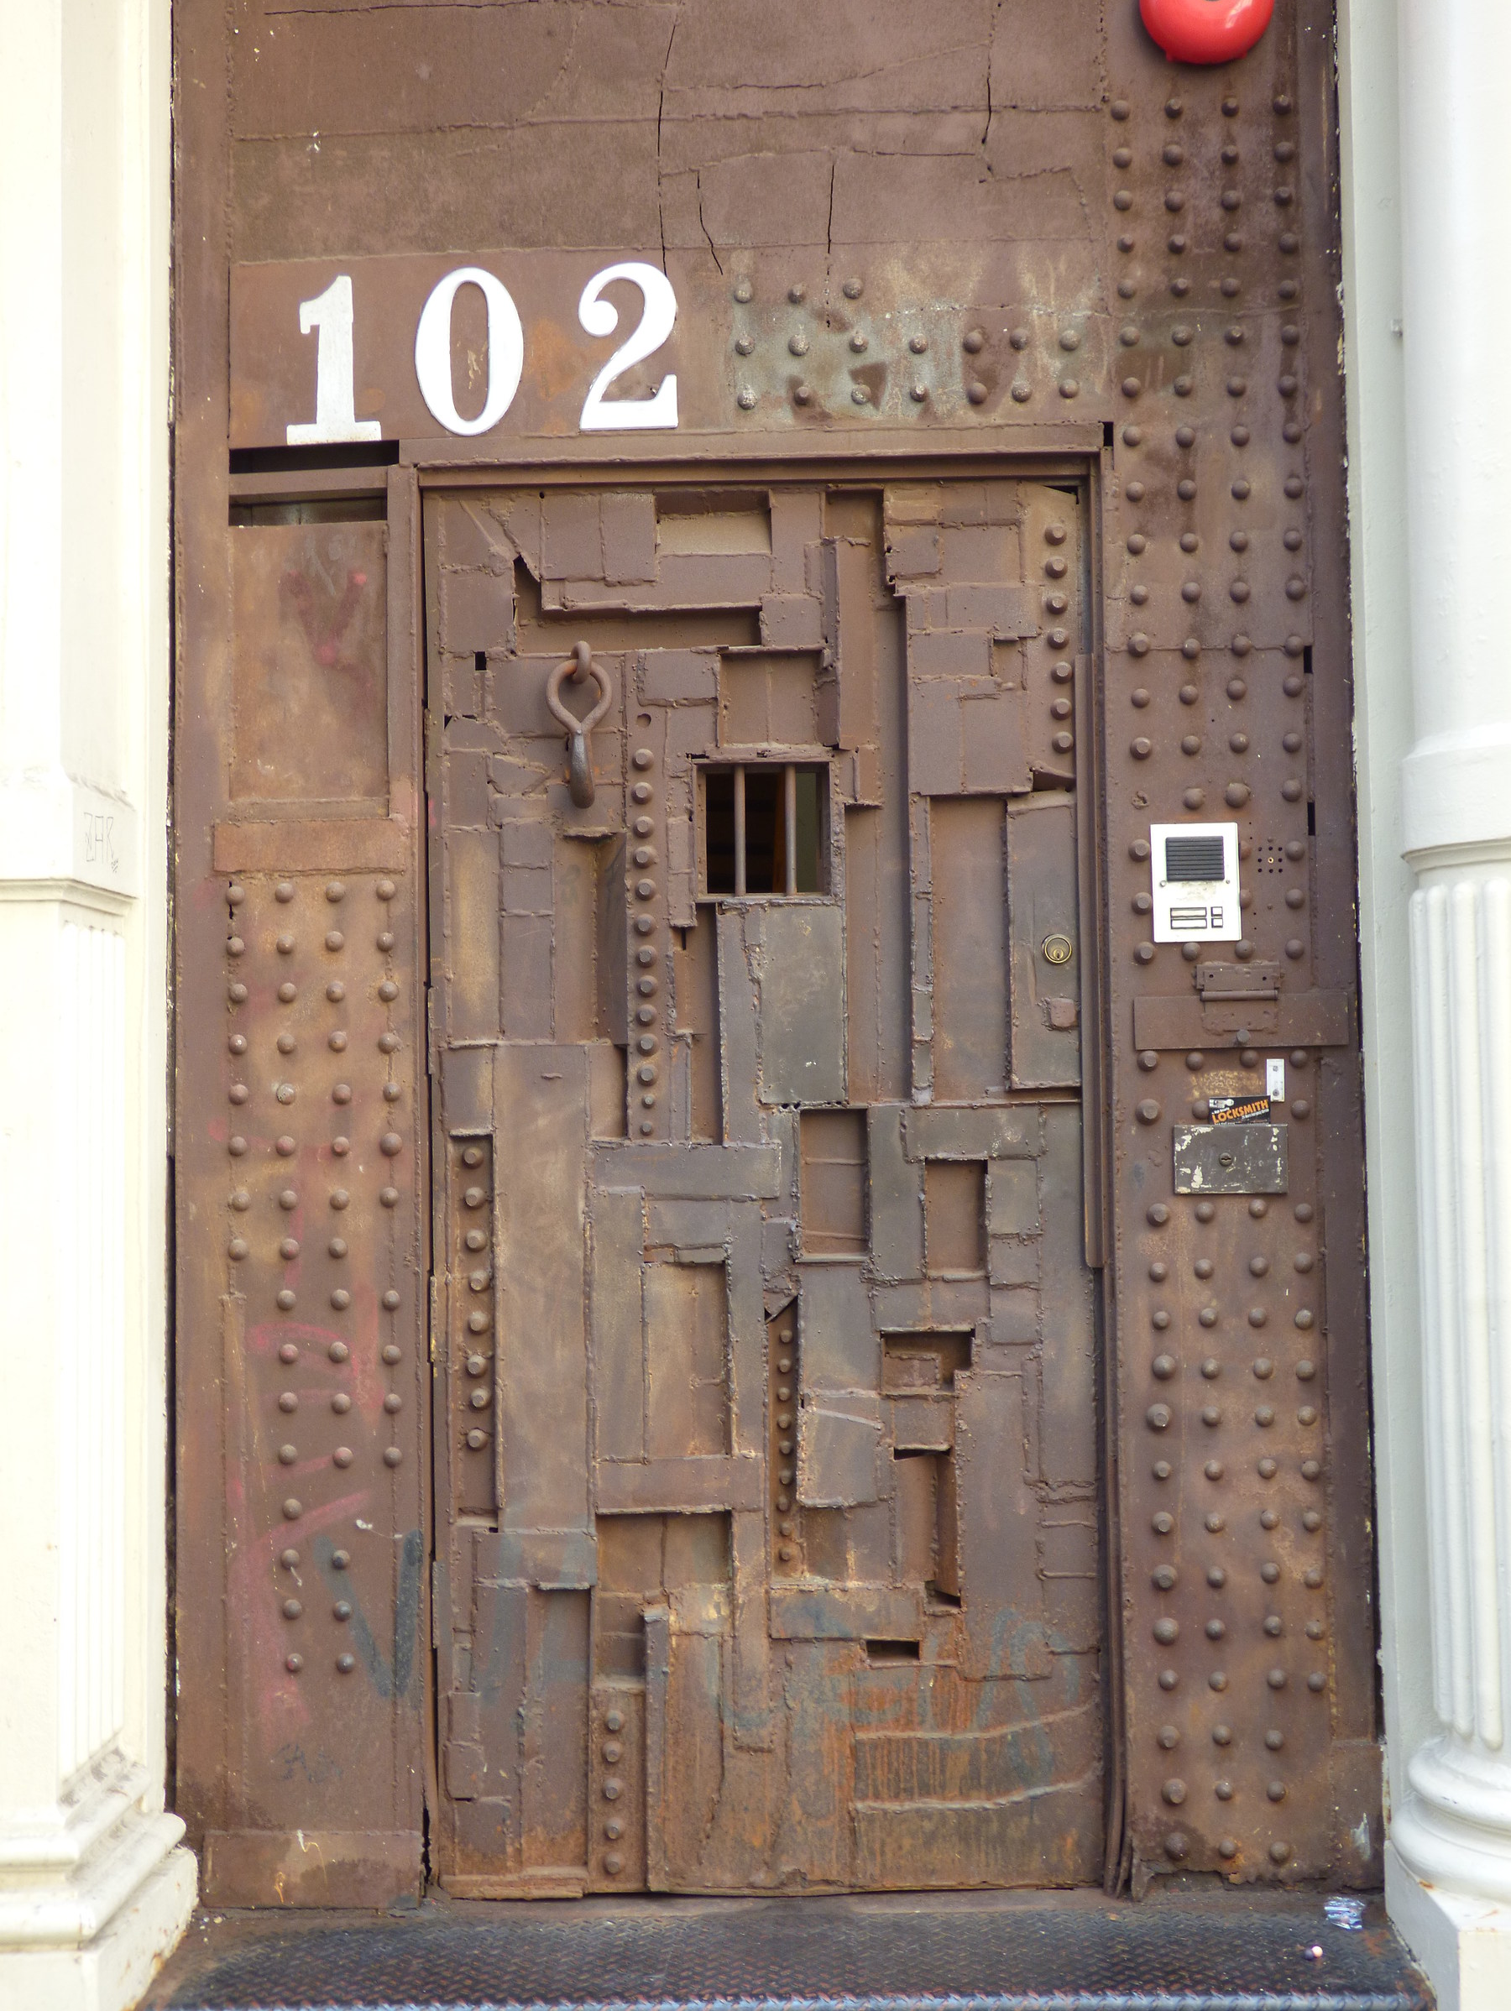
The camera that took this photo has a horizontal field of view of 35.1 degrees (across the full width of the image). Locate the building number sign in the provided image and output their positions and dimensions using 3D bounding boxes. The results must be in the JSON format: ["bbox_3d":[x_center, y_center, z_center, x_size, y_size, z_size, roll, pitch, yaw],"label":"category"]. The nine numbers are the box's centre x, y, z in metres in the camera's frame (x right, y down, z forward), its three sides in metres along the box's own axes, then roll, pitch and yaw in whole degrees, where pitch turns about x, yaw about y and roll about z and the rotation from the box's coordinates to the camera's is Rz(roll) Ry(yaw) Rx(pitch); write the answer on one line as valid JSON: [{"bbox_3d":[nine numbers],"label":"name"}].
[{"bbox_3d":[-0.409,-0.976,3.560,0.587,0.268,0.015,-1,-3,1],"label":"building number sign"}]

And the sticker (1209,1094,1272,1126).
[{"bbox_3d":[0.709,0.155,3.488,0.090,0.044,0.004,-1,-3,1],"label":"sticker"}]

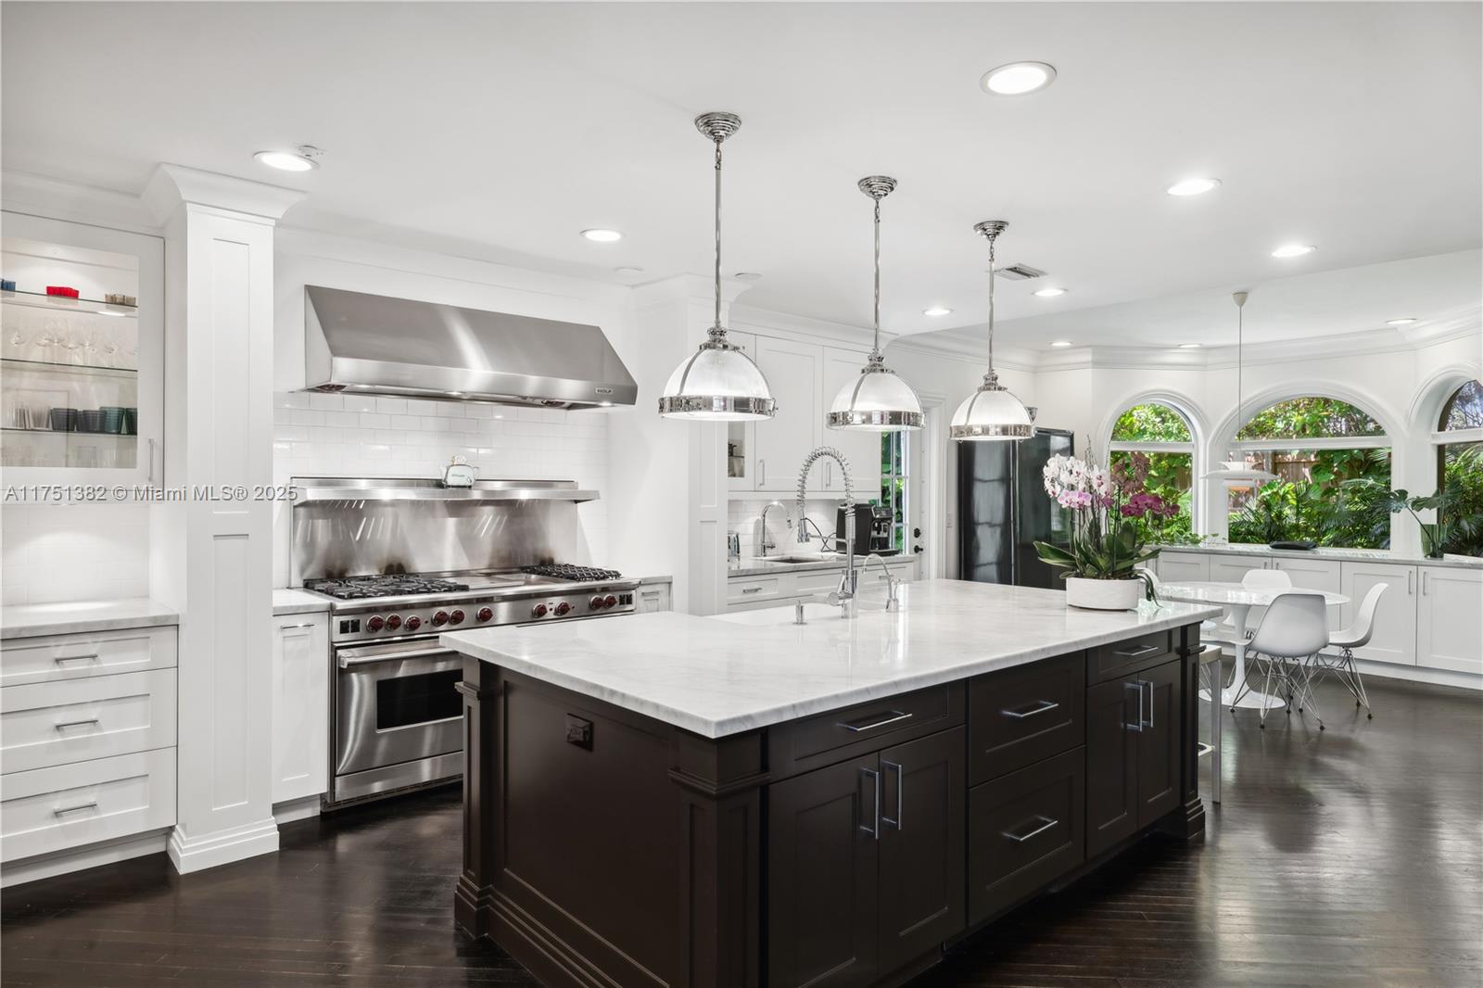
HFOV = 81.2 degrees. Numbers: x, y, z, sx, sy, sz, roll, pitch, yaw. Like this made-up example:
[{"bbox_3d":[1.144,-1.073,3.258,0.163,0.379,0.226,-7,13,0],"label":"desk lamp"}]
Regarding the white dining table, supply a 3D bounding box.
[{"bbox_3d":[3.360,1.024,5.830,1.210,0.732,1.210,0,0,0],"label":"white dining table"}]

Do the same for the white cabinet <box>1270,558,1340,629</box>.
[{"bbox_3d":[4.794,0.935,7.204,0.580,0.800,0.485,0,0,-42],"label":"white cabinet"}]

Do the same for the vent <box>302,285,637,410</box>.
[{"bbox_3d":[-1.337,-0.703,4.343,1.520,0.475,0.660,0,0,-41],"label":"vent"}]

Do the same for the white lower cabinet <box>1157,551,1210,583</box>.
[{"bbox_3d":[4.160,0.935,7.918,0.580,0.800,0.460,0,0,-42],"label":"white lower cabinet"}]

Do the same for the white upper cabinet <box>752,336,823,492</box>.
[{"bbox_3d":[0.179,-0.517,5.945,0.635,1.000,0.450,0,0,-42],"label":"white upper cabinet"}]

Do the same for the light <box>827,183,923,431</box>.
[{"bbox_3d":[0.498,-0.695,3.190,0.355,0.910,0.355,0,0,0],"label":"light"}]

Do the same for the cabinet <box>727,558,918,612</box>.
[{"bbox_3d":[0.311,0.935,6.002,1.920,0.900,0.650,0,0,-42],"label":"cabinet"}]

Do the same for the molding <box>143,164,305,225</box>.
[{"bbox_3d":[-2.025,-1.105,3.377,0.463,0.130,0.460,0,0,-42],"label":"molding"}]

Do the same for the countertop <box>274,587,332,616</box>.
[{"bbox_3d":[-2.088,0.487,3.870,0.280,0.040,0.660,0,0,-42],"label":"countertop"}]

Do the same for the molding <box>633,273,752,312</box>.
[{"bbox_3d":[-0.294,-1.094,4.902,0.475,0.130,0.540,0,0,-41],"label":"molding"}]

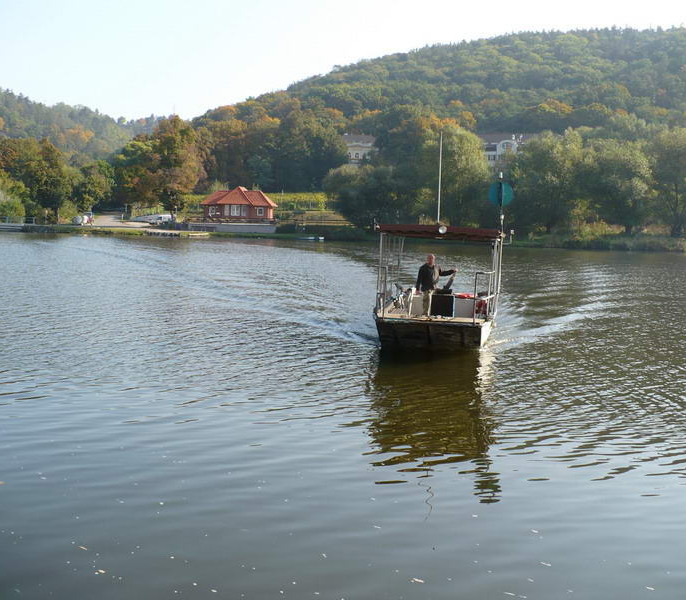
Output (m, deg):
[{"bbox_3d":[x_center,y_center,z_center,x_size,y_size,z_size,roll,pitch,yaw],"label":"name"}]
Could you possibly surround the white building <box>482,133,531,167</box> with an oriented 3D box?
[{"bbox_3d":[53.612,-47.652,284.801,19.000,12.500,12.000,3,5,12],"label":"white building"}]

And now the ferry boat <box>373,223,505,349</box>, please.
[{"bbox_3d":[2.868,-0.649,25.133,3.050,3.000,7.800,2,5,8],"label":"ferry boat"}]

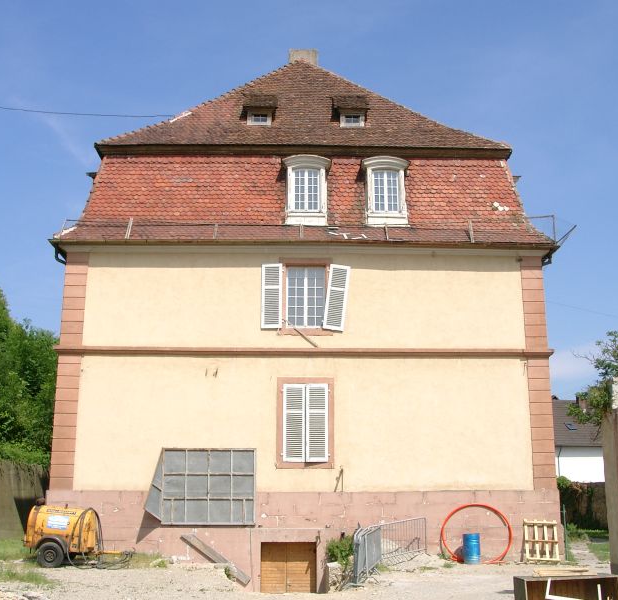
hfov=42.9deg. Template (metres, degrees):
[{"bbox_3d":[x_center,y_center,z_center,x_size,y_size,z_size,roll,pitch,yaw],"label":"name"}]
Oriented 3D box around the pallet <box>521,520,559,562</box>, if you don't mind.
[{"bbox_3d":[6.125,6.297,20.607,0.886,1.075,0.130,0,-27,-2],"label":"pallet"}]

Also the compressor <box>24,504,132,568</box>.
[{"bbox_3d":[-5.549,5.761,19.294,2.528,1.461,1.300,-1,-13,4],"label":"compressor"}]

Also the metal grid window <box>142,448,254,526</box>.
[{"bbox_3d":[-2.809,4.878,20.535,2.828,1.978,0.600,0,-13,-2],"label":"metal grid window"}]

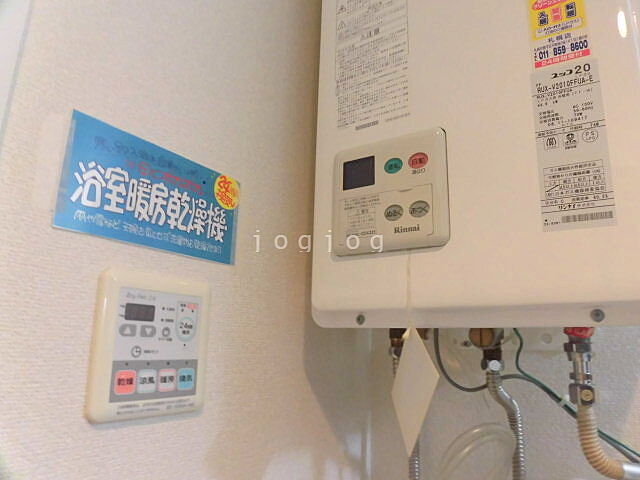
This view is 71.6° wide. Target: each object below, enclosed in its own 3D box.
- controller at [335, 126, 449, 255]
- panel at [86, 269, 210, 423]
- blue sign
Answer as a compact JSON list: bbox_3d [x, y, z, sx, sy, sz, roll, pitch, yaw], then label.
[{"bbox_3d":[0.068,-0.049,0.469,0.133,0.123,0.015,-7,-16,33],"label":"controller"},{"bbox_3d":[-0.143,0.092,0.390,0.013,0.121,0.111,-6,-15,33],"label":"panel"},{"bbox_3d":[-0.144,-0.038,0.419,0.003,0.097,0.191,-6,-15,33],"label":"blue sign"}]

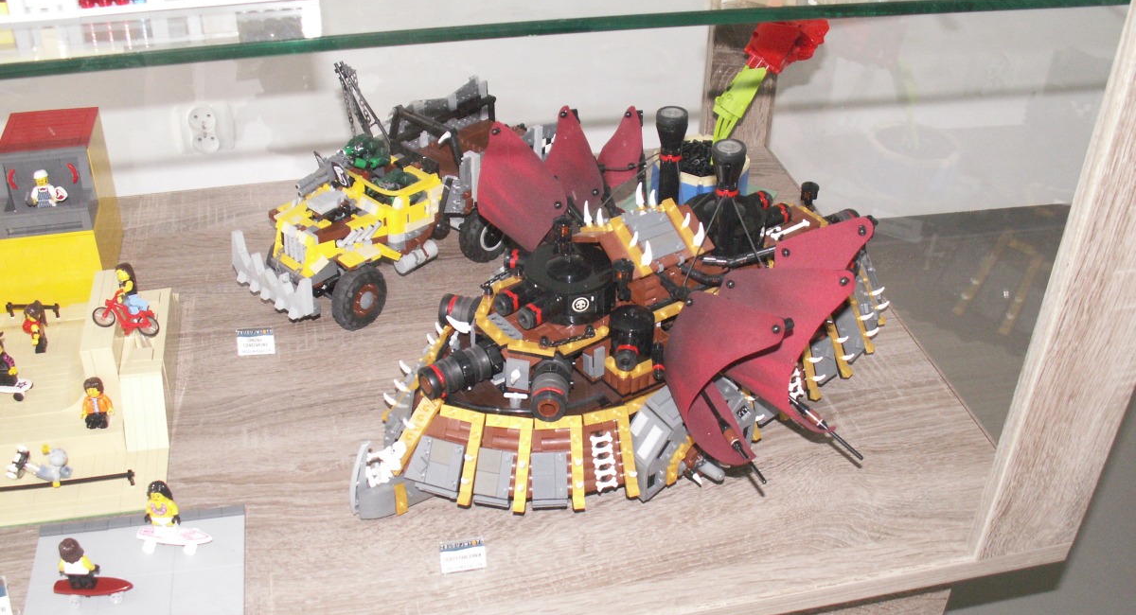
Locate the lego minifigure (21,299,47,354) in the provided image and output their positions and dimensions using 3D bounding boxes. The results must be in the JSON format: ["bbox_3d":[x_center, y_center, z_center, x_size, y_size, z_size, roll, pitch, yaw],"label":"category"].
[{"bbox_3d":[-0.442,0.018,0.957,0.024,0.042,0.018,17,37,18],"label":"lego minifigure"}]

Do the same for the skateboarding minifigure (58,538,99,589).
[{"bbox_3d":[-0.330,0.172,0.771,0.025,0.040,0.014,-4,36,-12],"label":"skateboarding minifigure"}]

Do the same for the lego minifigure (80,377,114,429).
[{"bbox_3d":[-0.377,0.078,0.917,0.025,0.041,0.014,-3,36,-10],"label":"lego minifigure"}]

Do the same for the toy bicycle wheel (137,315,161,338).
[{"bbox_3d":[-0.342,0.016,0.938,0.018,0.018,0.004,6,23,3],"label":"toy bicycle wheel"}]

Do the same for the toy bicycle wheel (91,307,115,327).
[{"bbox_3d":[-0.379,0.008,0.939,0.018,0.018,0.004,6,23,3],"label":"toy bicycle wheel"}]

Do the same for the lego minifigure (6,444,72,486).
[{"bbox_3d":[-0.394,0.116,0.858,0.048,0.024,0.030,-4,63,-12],"label":"lego minifigure"}]

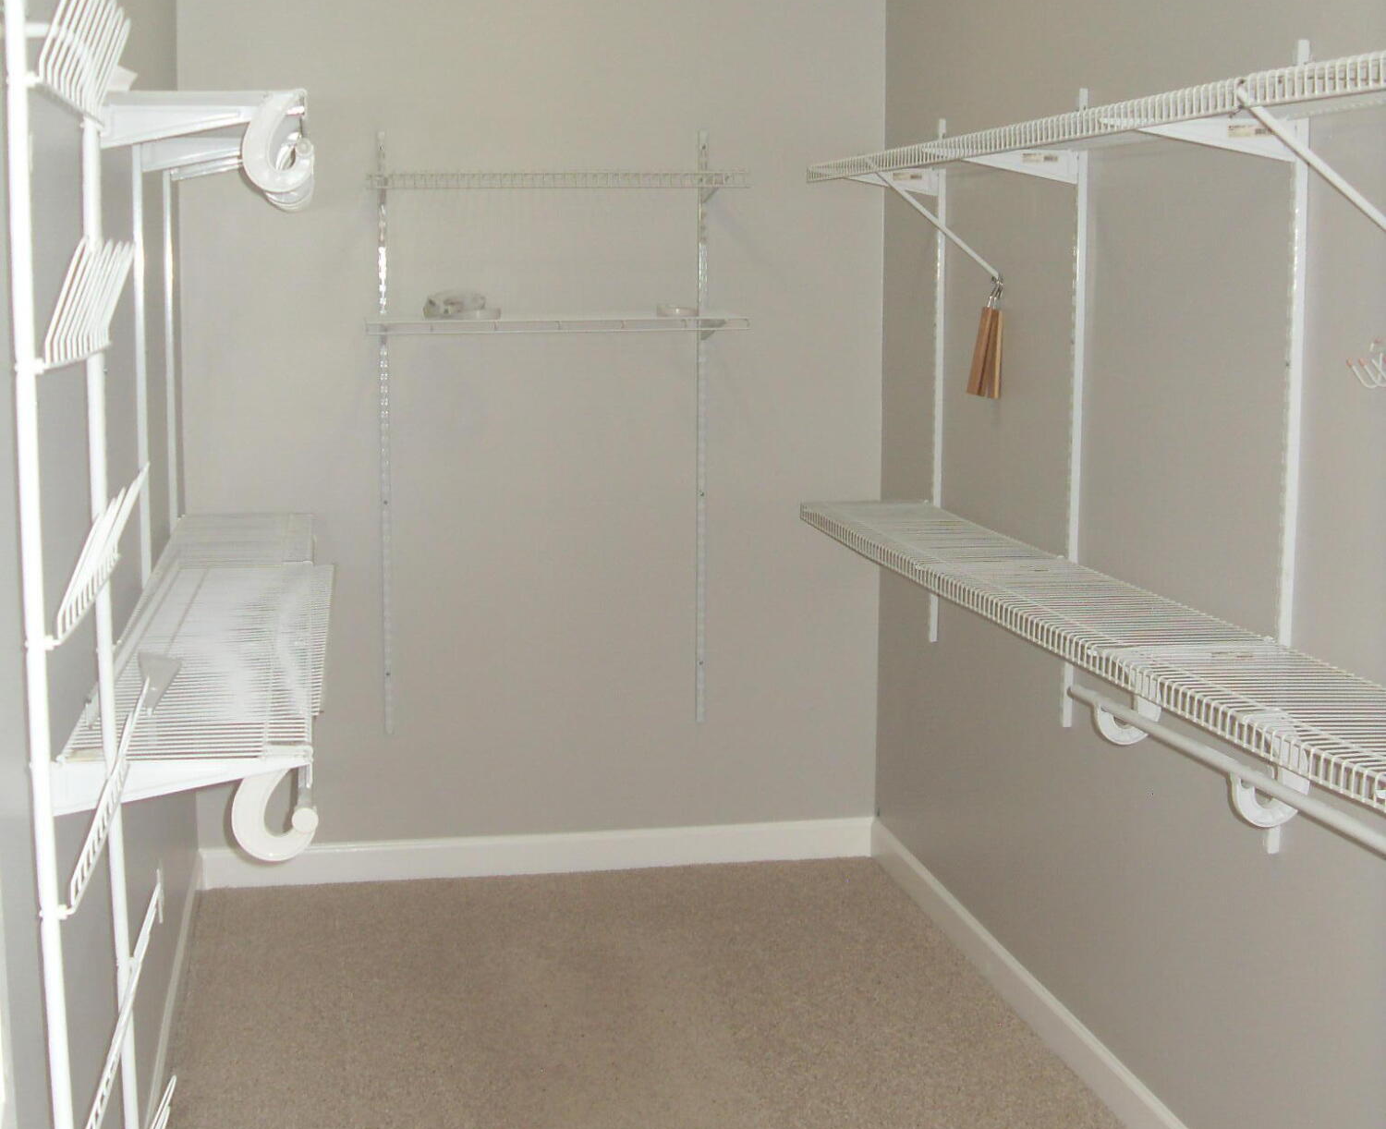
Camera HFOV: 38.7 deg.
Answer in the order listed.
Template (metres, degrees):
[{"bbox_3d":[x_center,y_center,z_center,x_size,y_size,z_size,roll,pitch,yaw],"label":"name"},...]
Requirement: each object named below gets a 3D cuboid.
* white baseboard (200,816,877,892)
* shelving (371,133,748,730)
[{"bbox_3d":[-0.381,0.762,5.209,1.777,0.103,0.015,-1,9,-11],"label":"white baseboard"},{"bbox_3d":[-0.343,-0.306,4.906,0.904,1.522,0.306,-1,9,-11],"label":"shelving"}]

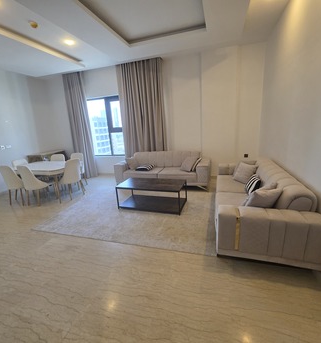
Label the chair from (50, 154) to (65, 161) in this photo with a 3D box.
[{"bbox_3d":[-2.690,0.041,4.340,0.450,0.855,0.522,2,16,18],"label":"chair"}]

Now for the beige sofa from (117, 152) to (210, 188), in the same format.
[{"bbox_3d":[0.075,-0.083,4.317,2.218,0.768,0.841,2,16,18],"label":"beige sofa"}]

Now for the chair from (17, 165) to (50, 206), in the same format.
[{"bbox_3d":[-2.485,0.262,3.487,0.450,0.855,0.507,3,17,23],"label":"chair"}]

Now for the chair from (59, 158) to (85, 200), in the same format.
[{"bbox_3d":[-1.973,0.160,3.739,0.522,0.855,0.450,3,17,23],"label":"chair"}]

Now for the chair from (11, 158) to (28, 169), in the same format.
[{"bbox_3d":[-2.941,0.163,3.952,0.522,0.855,0.450,2,16,18],"label":"chair"}]

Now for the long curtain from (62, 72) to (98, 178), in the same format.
[{"bbox_3d":[-2.308,-1.278,5.077,0.609,2.944,0.145,2,16,18],"label":"long curtain"}]

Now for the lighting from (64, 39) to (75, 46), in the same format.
[{"bbox_3d":[-1.627,-2.324,3.079,0.123,0.044,0.123,2,16,18],"label":"lighting"}]

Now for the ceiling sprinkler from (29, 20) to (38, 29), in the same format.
[{"bbox_3d":[-1.853,-2.142,2.505,0.105,0.050,0.105,1,17,16],"label":"ceiling sprinkler"}]

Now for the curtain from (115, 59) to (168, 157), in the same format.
[{"bbox_3d":[-0.426,-1.227,4.511,1.218,2.900,0.145,2,16,18],"label":"curtain"}]

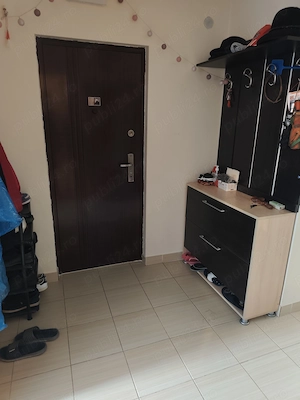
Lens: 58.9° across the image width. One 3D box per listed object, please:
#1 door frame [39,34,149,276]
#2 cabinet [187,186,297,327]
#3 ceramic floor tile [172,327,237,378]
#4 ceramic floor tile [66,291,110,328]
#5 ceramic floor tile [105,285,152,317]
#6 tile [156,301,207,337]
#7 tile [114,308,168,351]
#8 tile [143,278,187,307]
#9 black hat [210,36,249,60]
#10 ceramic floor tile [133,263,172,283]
[{"bbox_3d":[-0.477,-0.298,2.470,0.860,2.050,0.060,-5,18,-19],"label":"door frame"},{"bbox_3d":[0.677,0.380,2.346,0.321,0.864,0.997,-5,18,-19],"label":"cabinet"},{"bbox_3d":[0.355,1.003,1.767,0.331,0.010,0.331,-5,18,-19],"label":"ceramic floor tile"},{"bbox_3d":[-0.500,0.873,2.148,0.331,0.010,0.331,-5,18,-19],"label":"ceramic floor tile"},{"bbox_3d":[-0.188,0.845,2.255,0.333,0.010,0.333,-5,18,-19],"label":"ceramic floor tile"},{"bbox_3d":[0.239,0.910,2.066,0.333,0.010,0.333,-5,18,-19],"label":"tile"},{"bbox_3d":[-0.074,0.936,1.955,0.333,0.010,0.333,-5,18,-19],"label":"tile"},{"bbox_3d":[0.131,0.819,2.367,0.331,0.010,0.331,-5,18,-19],"label":"tile"},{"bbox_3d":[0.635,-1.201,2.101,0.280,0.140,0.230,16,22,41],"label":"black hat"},{"bbox_3d":[0.012,0.727,2.665,0.333,0.010,0.333,-5,18,-19],"label":"ceramic floor tile"}]

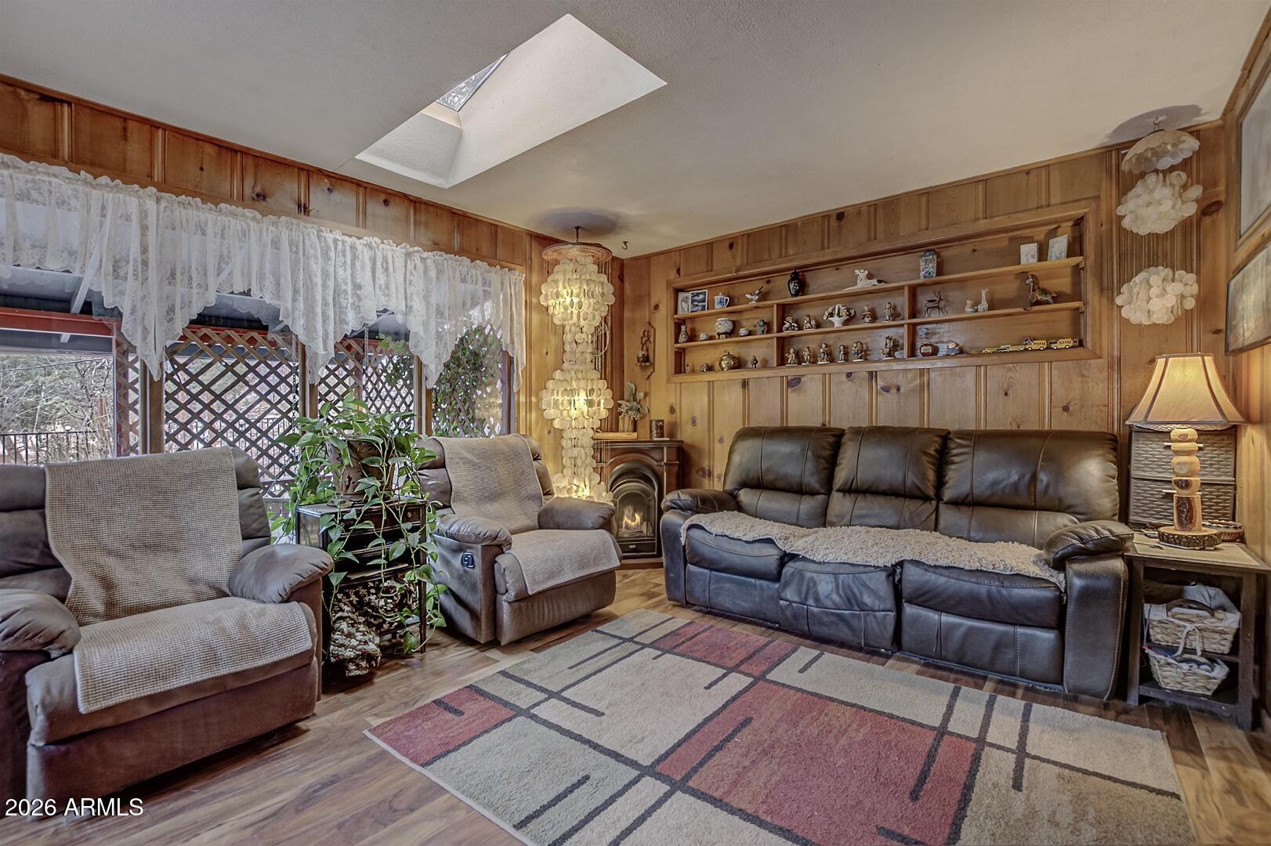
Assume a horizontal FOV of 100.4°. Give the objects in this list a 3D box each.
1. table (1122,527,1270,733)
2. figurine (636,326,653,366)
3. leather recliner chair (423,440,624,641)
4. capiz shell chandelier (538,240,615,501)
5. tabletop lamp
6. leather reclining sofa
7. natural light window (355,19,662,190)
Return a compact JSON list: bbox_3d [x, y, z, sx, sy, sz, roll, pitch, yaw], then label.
[{"bbox_3d":[2.167,0.777,2.083,0.380,0.564,0.584,0,-1,40],"label":"table"},{"bbox_3d":[0.068,-0.615,4.258,0.130,0.330,0.100,0,-1,35],"label":"figurine"},{"bbox_3d":[-0.708,0.566,3.130,0.950,1.000,0.970,0,-1,40],"label":"leather recliner chair"},{"bbox_3d":[-0.414,-0.322,3.784,0.530,1.974,0.530,0,-1,0],"label":"capiz shell chandelier"},{"bbox_3d":[2.252,0.108,2.158,0.340,0.776,0.340,0,-1,39],"label":"tabletop lamp"},{"bbox_3d":[1.263,0.553,2.929,2.111,1.030,0.940,0,-1,36],"label":"leather reclining sofa"},{"bbox_3d":[-0.677,-1.682,2.507,1.560,0.540,0.520,0,-1,42],"label":"natural light window"}]

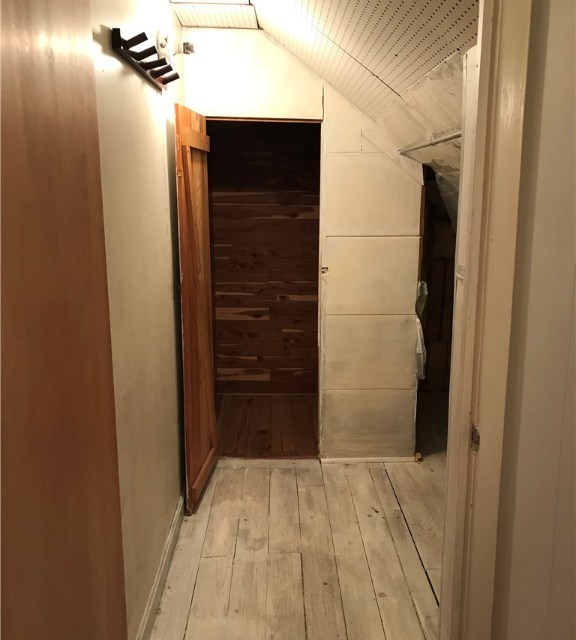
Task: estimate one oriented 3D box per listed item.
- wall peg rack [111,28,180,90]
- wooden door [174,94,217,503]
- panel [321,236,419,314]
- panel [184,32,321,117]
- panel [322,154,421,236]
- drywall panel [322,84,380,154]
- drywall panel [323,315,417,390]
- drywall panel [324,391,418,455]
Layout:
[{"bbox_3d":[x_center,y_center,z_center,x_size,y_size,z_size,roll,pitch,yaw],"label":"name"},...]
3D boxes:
[{"bbox_3d":[-0.443,-0.844,2.046,0.098,0.070,0.650,0,12,-1],"label":"wall peg rack"},{"bbox_3d":[-0.421,-0.043,2.941,0.037,1.789,0.570,1,12,4],"label":"wooden door"},{"bbox_3d":[0.423,-0.229,3.215,0.496,0.403,0.016,0,12,-1],"label":"panel"},{"bbox_3d":[-0.171,-1.190,3.009,0.677,0.411,0.016,0,12,-1],"label":"panel"},{"bbox_3d":[0.419,-0.624,3.134,0.493,0.405,0.016,0,12,-1],"label":"panel"},{"bbox_3d":[0.311,-0.984,3.059,0.285,0.331,0.016,0,12,-1],"label":"drywall panel"},{"bbox_3d":[0.429,0.170,3.296,0.503,0.410,0.016,0,12,-1],"label":"drywall panel"},{"bbox_3d":[0.438,0.560,3.376,0.518,0.387,0.016,0,12,-1],"label":"drywall panel"}]

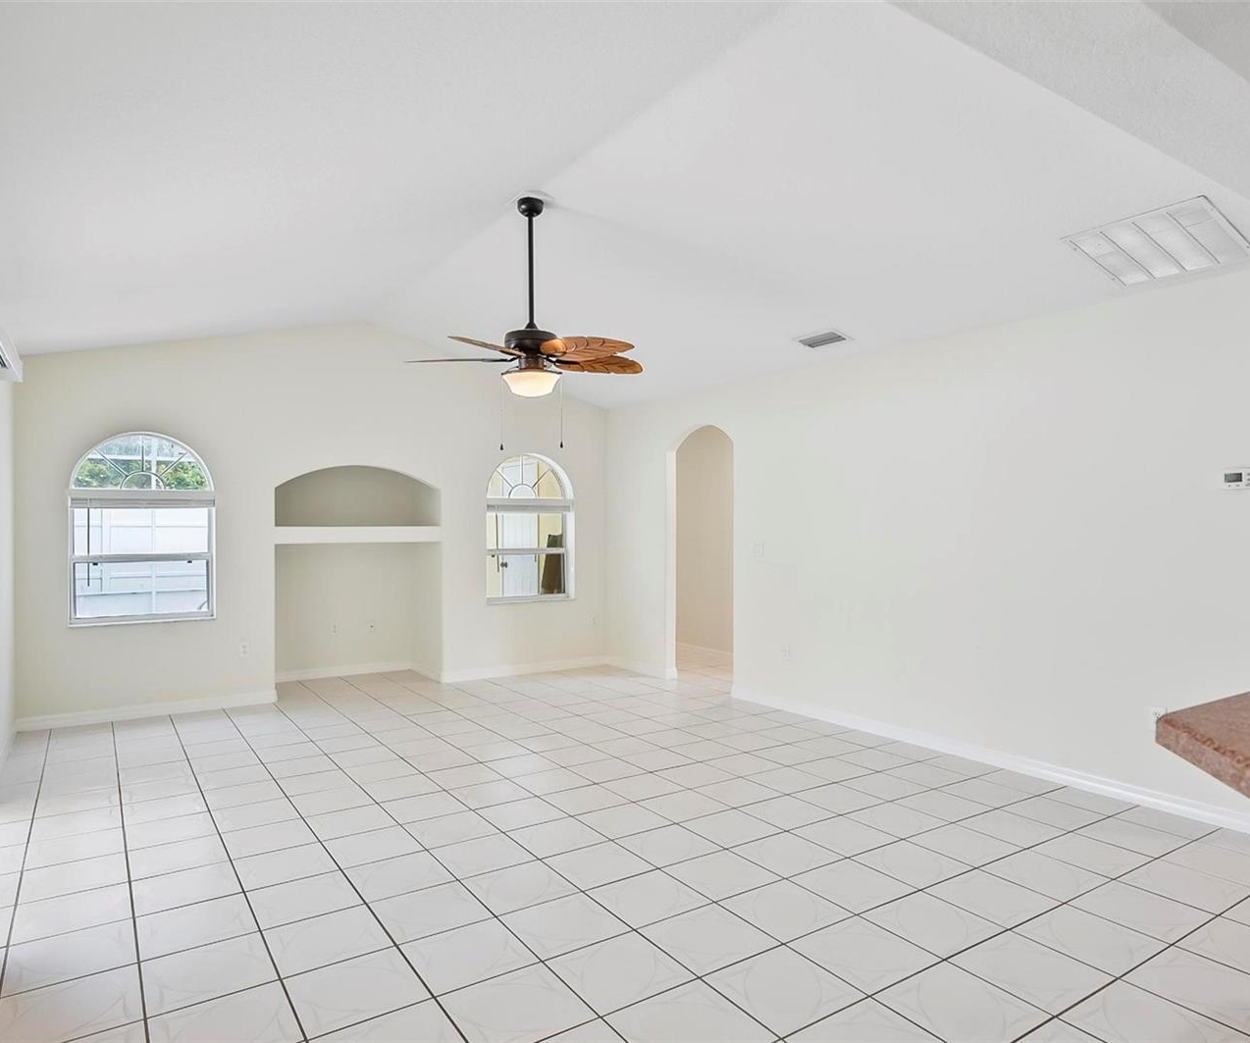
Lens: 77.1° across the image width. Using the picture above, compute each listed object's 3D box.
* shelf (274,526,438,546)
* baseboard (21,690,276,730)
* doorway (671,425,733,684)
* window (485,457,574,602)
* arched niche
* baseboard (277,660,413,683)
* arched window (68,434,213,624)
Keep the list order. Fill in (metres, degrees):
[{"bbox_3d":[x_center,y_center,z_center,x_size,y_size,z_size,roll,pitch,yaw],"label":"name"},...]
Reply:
[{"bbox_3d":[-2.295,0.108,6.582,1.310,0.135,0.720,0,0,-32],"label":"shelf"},{"bbox_3d":[-3.291,1.321,5.510,1.550,0.087,0.020,0,0,-33],"label":"baseboard"},{"bbox_3d":[0.647,0.291,6.450,0.130,2.135,0.840,0,0,-34],"label":"doorway"},{"bbox_3d":[-0.865,0.057,7.090,0.865,1.315,0.120,0,0,-32],"label":"window"},{"bbox_3d":[-2.292,-0.201,6.579,1.310,0.485,0.750,0,0,-32],"label":"arched niche"},{"bbox_3d":[-2.506,1.325,6.910,1.280,0.087,0.020,0,0,-32],"label":"baseboard"},{"bbox_3d":[-3.356,0.037,5.493,0.870,1.325,0.110,0,0,-32],"label":"arched window"}]

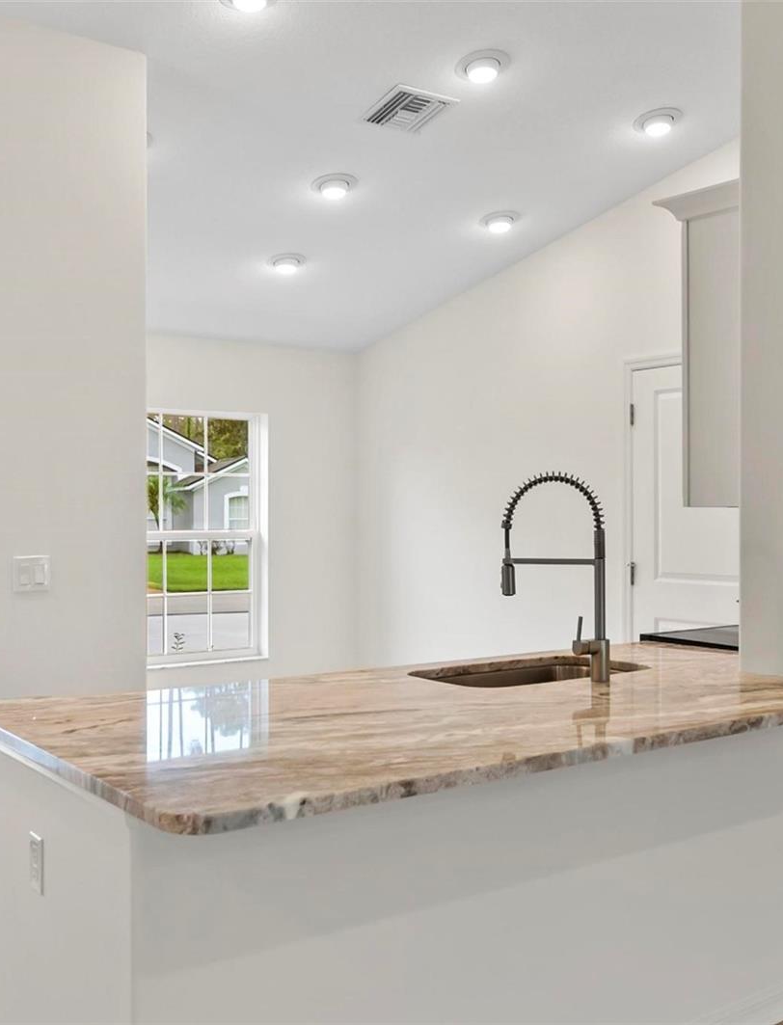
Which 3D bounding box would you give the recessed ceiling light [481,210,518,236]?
[{"bbox_3d":[0.532,-1.398,4.981,0.197,0.050,0.197,-6,-9,-1],"label":"recessed ceiling light"}]

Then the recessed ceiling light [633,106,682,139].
[{"bbox_3d":[1.094,-1.579,4.192,0.197,0.050,0.197,-6,-9,-1],"label":"recessed ceiling light"}]

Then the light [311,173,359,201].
[{"bbox_3d":[-0.241,-1.396,4.431,0.197,0.050,0.197,-6,-9,-1],"label":"light"}]

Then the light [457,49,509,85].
[{"bbox_3d":[0.332,-1.574,3.669,0.197,0.050,0.197,-6,-9,-1],"label":"light"}]

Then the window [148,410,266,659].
[{"bbox_3d":[-1.197,0.144,6.098,1.000,1.500,0.090,0,0,-37],"label":"window"}]

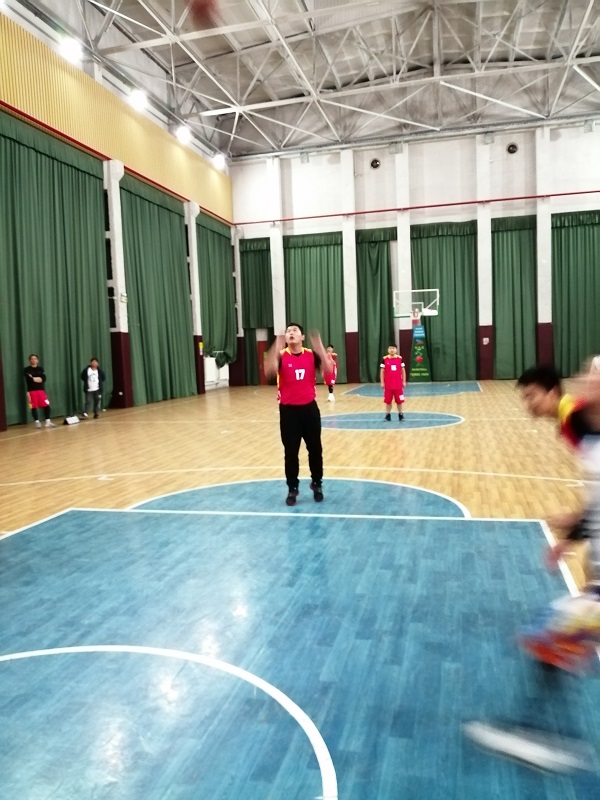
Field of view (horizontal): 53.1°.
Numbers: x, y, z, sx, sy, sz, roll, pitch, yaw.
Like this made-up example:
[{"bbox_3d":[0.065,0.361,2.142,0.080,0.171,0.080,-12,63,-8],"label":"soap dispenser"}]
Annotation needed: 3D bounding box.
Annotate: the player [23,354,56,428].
[{"bbox_3d":[-6.570,-0.227,15.130,0.600,1.830,0.450,-5,5,-34],"label":"player"}]

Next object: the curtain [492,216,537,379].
[{"bbox_3d":[10.207,-4.787,28.504,2.050,7.650,0.300,-1,5,15],"label":"curtain"}]

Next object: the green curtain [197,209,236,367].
[{"bbox_3d":[-3.899,-5.028,28.741,0.350,6.950,4.300,-1,5,15],"label":"green curtain"}]

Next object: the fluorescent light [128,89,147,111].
[{"bbox_3d":[-5.744,-10.621,21.238,0.450,0.600,0.550,-1,5,15],"label":"fluorescent light"}]

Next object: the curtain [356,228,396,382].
[{"bbox_3d":[3.891,-4.702,30.160,2.050,7.700,0.300,-1,5,15],"label":"curtain"}]

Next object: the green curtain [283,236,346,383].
[{"bbox_3d":[0.747,-4.655,30.984,3.150,7.700,0.300,-1,5,15],"label":"green curtain"}]

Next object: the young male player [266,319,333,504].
[{"bbox_3d":[0.004,0.155,6.426,0.680,1.880,0.480,-1,5,12],"label":"young male player"}]

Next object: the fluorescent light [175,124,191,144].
[{"bbox_3d":[-4.834,-10.924,24.723,0.450,0.600,0.550,-1,5,15],"label":"fluorescent light"}]

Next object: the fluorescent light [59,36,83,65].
[{"bbox_3d":[-6.692,-10.236,17.599,0.450,0.600,0.550,-1,5,15],"label":"fluorescent light"}]

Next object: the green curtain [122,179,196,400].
[{"bbox_3d":[-5.290,-3.973,23.180,0.350,7.950,5.200,-1,5,15],"label":"green curtain"}]

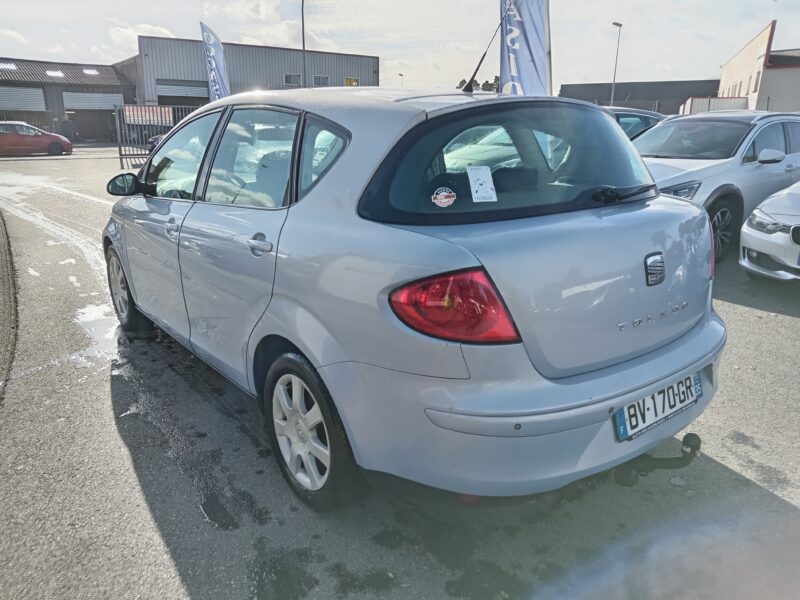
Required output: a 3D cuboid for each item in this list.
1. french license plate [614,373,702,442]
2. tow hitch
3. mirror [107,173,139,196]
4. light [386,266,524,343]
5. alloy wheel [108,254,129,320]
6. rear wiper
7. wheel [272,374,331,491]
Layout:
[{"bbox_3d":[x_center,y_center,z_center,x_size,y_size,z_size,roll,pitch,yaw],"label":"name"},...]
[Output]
[{"bbox_3d":[0.861,0.346,1.890,0.520,0.110,0.015,-11,5,-37],"label":"french license plate"},{"bbox_3d":[0.859,0.527,1.941,0.085,0.270,0.270,-11,20,-37],"label":"tow hitch"},{"bbox_3d":[-1.541,-0.644,3.211,0.175,0.122,0.130,-11,20,-37],"label":"mirror"},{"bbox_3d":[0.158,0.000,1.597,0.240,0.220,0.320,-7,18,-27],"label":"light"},{"bbox_3d":[-1.908,-0.098,4.102,0.170,0.435,0.435,-11,20,-37],"label":"alloy wheel"},{"bbox_3d":[0.809,-0.377,2.046,0.080,0.060,0.440,15,21,42],"label":"rear wiper"},{"bbox_3d":[-0.307,0.473,2.163,0.170,0.435,0.435,-11,20,-37],"label":"wheel"}]

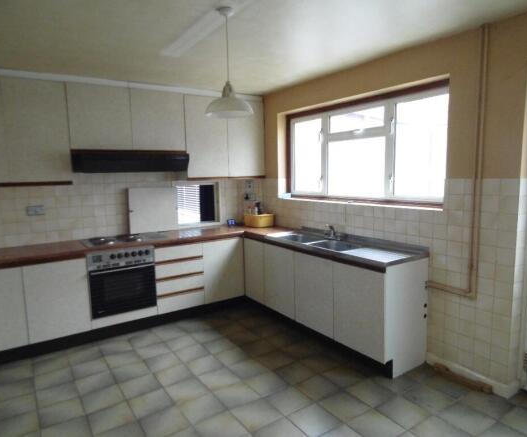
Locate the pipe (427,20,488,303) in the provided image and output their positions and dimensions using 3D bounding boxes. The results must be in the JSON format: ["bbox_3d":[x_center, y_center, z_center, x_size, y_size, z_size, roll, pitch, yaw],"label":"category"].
[{"bbox_3d":[1.330,-0.353,2.579,0.040,1.785,0.360,-6,9,-33],"label":"pipe"}]

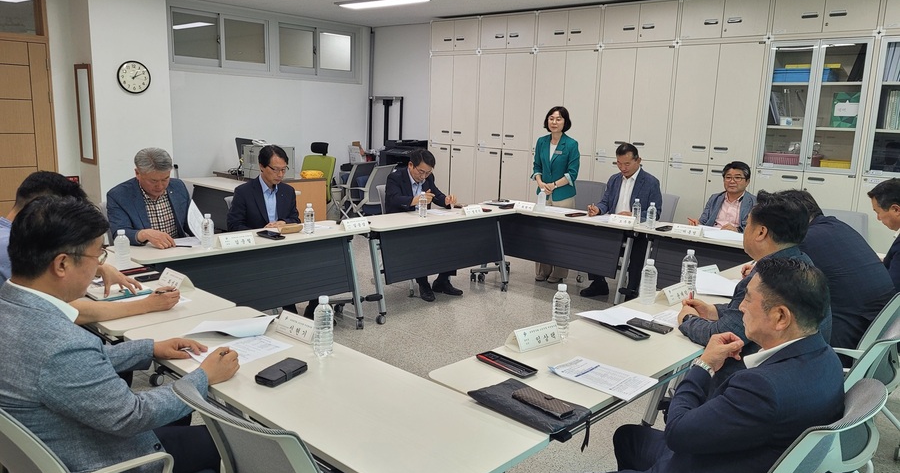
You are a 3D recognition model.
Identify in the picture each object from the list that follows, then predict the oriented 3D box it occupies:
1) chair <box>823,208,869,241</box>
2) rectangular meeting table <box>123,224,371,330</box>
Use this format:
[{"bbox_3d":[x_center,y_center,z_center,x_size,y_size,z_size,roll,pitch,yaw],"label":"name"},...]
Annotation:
[{"bbox_3d":[2.737,0.253,5.078,0.580,0.880,0.600,11,14,41],"label":"chair"},{"bbox_3d":[-1.310,0.363,4.467,0.515,0.715,1.610,12,14,43],"label":"rectangular meeting table"}]

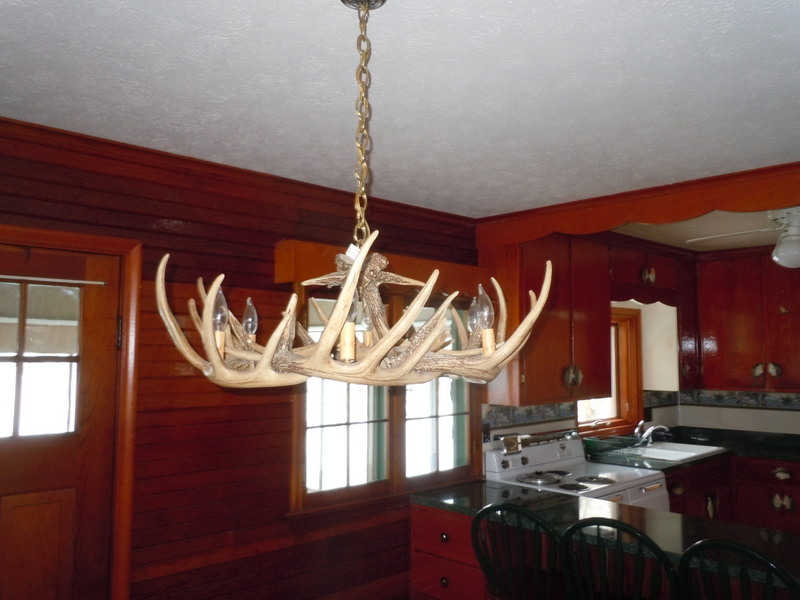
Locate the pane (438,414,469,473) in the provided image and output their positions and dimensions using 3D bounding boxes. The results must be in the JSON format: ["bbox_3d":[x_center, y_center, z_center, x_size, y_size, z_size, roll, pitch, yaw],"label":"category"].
[{"bbox_3d":[0.312,0.816,3.707,0.253,0.301,0.020,4,-6,-44],"label":"pane"}]

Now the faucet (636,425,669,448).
[{"bbox_3d":[1.910,1.034,4.926,0.160,0.170,0.209,4,-6,-44],"label":"faucet"}]

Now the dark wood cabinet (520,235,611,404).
[{"bbox_3d":[0.952,0.115,4.135,1.033,1.042,0.285,4,-6,-44],"label":"dark wood cabinet"}]

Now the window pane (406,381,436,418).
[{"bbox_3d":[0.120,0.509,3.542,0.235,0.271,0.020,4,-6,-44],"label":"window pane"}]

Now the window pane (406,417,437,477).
[{"bbox_3d":[0.118,0.801,3.521,0.235,0.302,0.020,4,-6,-44],"label":"window pane"}]

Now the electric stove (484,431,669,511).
[{"bbox_3d":[1.093,1.424,3.903,0.964,1.111,0.644,4,-6,-44],"label":"electric stove"}]

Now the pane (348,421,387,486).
[{"bbox_3d":[-0.157,0.773,3.257,0.250,0.295,0.020,4,-6,-44],"label":"pane"}]

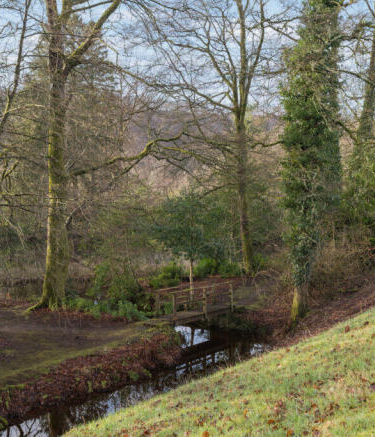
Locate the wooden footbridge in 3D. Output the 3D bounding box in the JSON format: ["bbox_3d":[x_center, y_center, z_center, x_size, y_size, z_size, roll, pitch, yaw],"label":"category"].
[{"bbox_3d":[0.312,3.491,26.903,1.075,1.280,3.919,2,3,43],"label":"wooden footbridge"}]

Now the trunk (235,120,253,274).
[{"bbox_3d":[3.005,-1.094,33.781,0.750,8.170,0.650,-2,2,5],"label":"trunk"}]

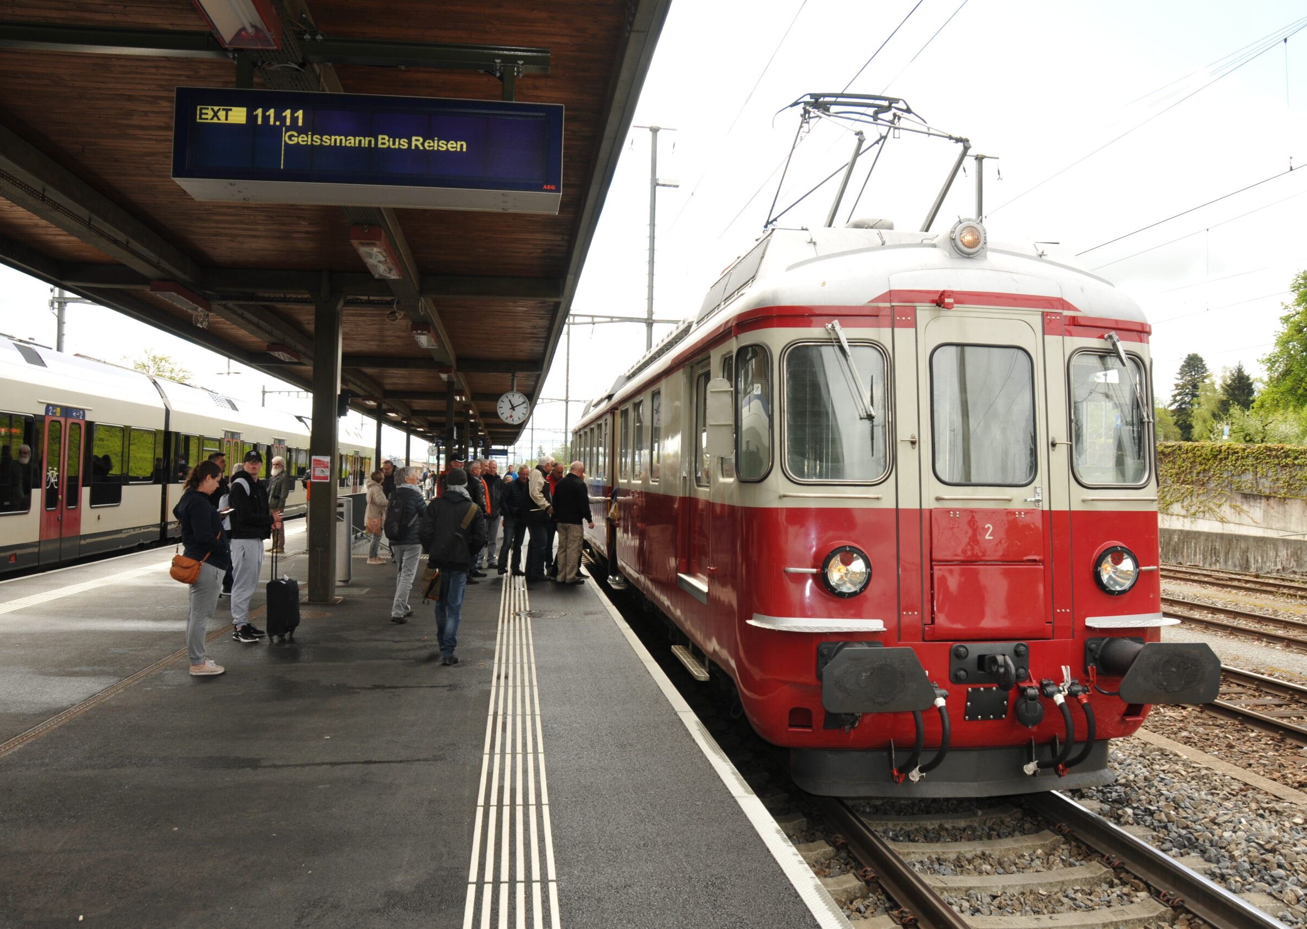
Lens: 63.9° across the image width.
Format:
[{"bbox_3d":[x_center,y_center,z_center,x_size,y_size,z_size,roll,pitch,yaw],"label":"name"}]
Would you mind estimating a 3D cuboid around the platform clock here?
[{"bbox_3d":[-3.130,-1.267,23.500,0.740,0.750,0.200,1,-1,-7],"label":"platform clock"}]

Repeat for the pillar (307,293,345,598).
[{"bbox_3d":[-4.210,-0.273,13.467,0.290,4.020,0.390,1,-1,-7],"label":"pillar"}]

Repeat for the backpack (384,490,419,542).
[{"bbox_3d":[-2.819,0.575,11.600,0.280,0.530,0.210,1,-1,28],"label":"backpack"}]

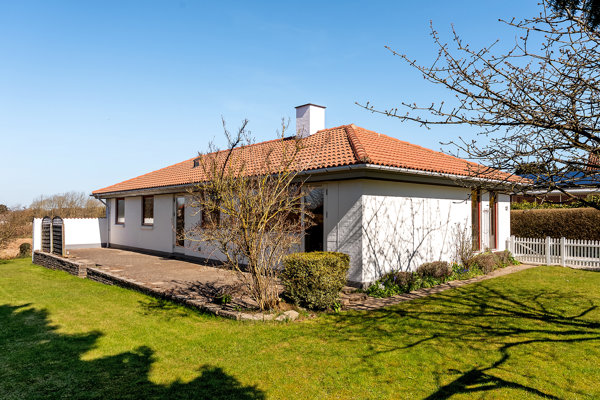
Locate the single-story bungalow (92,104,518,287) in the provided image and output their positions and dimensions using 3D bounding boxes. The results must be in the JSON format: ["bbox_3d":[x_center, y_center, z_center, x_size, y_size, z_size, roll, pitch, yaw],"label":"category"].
[{"bbox_3d":[-1.207,-0.650,17.038,8.745,5.612,16.909,2,-3,-42],"label":"single-story bungalow"}]

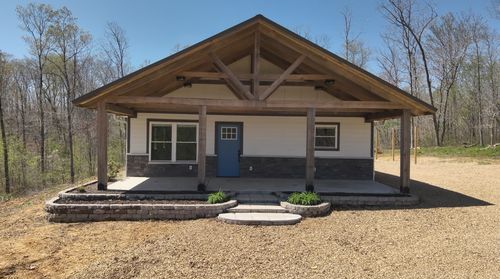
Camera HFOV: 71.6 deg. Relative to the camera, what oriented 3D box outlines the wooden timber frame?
[{"bbox_3d":[0.152,-1.001,11.277,10.140,5.000,3.200,1,2,-1],"label":"wooden timber frame"}]

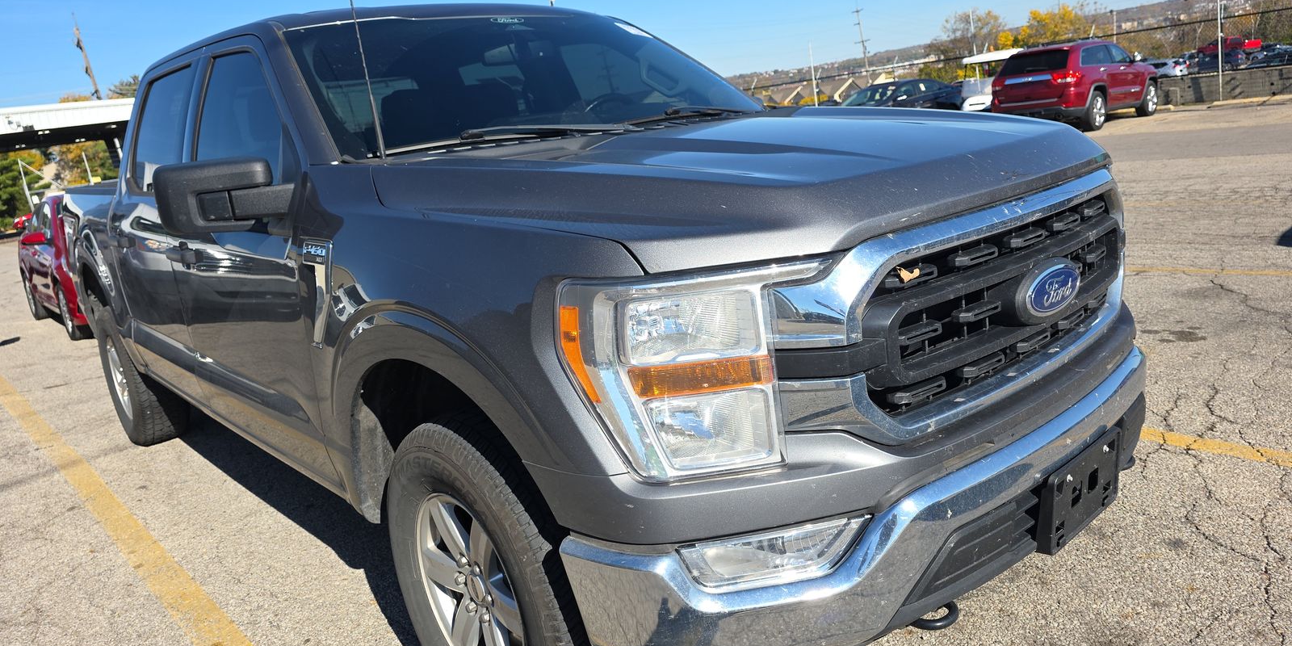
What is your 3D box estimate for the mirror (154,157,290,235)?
[{"bbox_3d":[-1.104,-0.327,2.222,0.330,0.215,0.230,-18,17,-39],"label":"mirror"}]

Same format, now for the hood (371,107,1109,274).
[{"bbox_3d":[0.358,-0.433,2.235,1.780,0.250,1.250,-17,16,-40],"label":"hood"}]

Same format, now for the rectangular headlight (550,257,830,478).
[{"bbox_3d":[0.117,0.065,1.477,0.410,0.350,0.330,-18,17,-39],"label":"rectangular headlight"}]

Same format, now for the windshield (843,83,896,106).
[{"bbox_3d":[6.420,-6.370,24.200,0.750,0.460,1.430,-16,14,-32],"label":"windshield"}]

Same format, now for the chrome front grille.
[{"bbox_3d":[0.799,-0.093,1.848,1.480,0.420,0.220,-17,16,-40],"label":"chrome front grille"}]

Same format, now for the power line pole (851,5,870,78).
[{"bbox_3d":[25.501,-31.273,100.178,2.200,12.000,0.500,-3,14,15],"label":"power line pole"}]

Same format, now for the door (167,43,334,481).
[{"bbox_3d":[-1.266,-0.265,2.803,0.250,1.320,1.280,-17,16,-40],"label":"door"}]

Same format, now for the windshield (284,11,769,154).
[{"bbox_3d":[-0.344,-0.851,2.885,1.680,0.114,0.884,-18,52,-39],"label":"windshield"}]

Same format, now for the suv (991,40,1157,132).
[{"bbox_3d":[9.250,-5.060,18.300,4.800,1.760,1.940,-19,16,-40],"label":"suv"}]

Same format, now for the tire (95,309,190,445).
[{"bbox_3d":[-2.790,0.258,4.802,0.270,0.805,0.810,-18,17,-39],"label":"tire"}]

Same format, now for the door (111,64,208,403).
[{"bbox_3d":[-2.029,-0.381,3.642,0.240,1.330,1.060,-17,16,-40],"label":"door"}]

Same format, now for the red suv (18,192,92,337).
[{"bbox_3d":[-5.968,-0.893,9.840,1.850,1.480,4.700,-18,17,-39],"label":"red suv"}]

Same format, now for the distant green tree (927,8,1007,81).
[{"bbox_3d":[20.185,-16.953,53.900,5.600,6.500,5.200,-2,14,21],"label":"distant green tree"}]

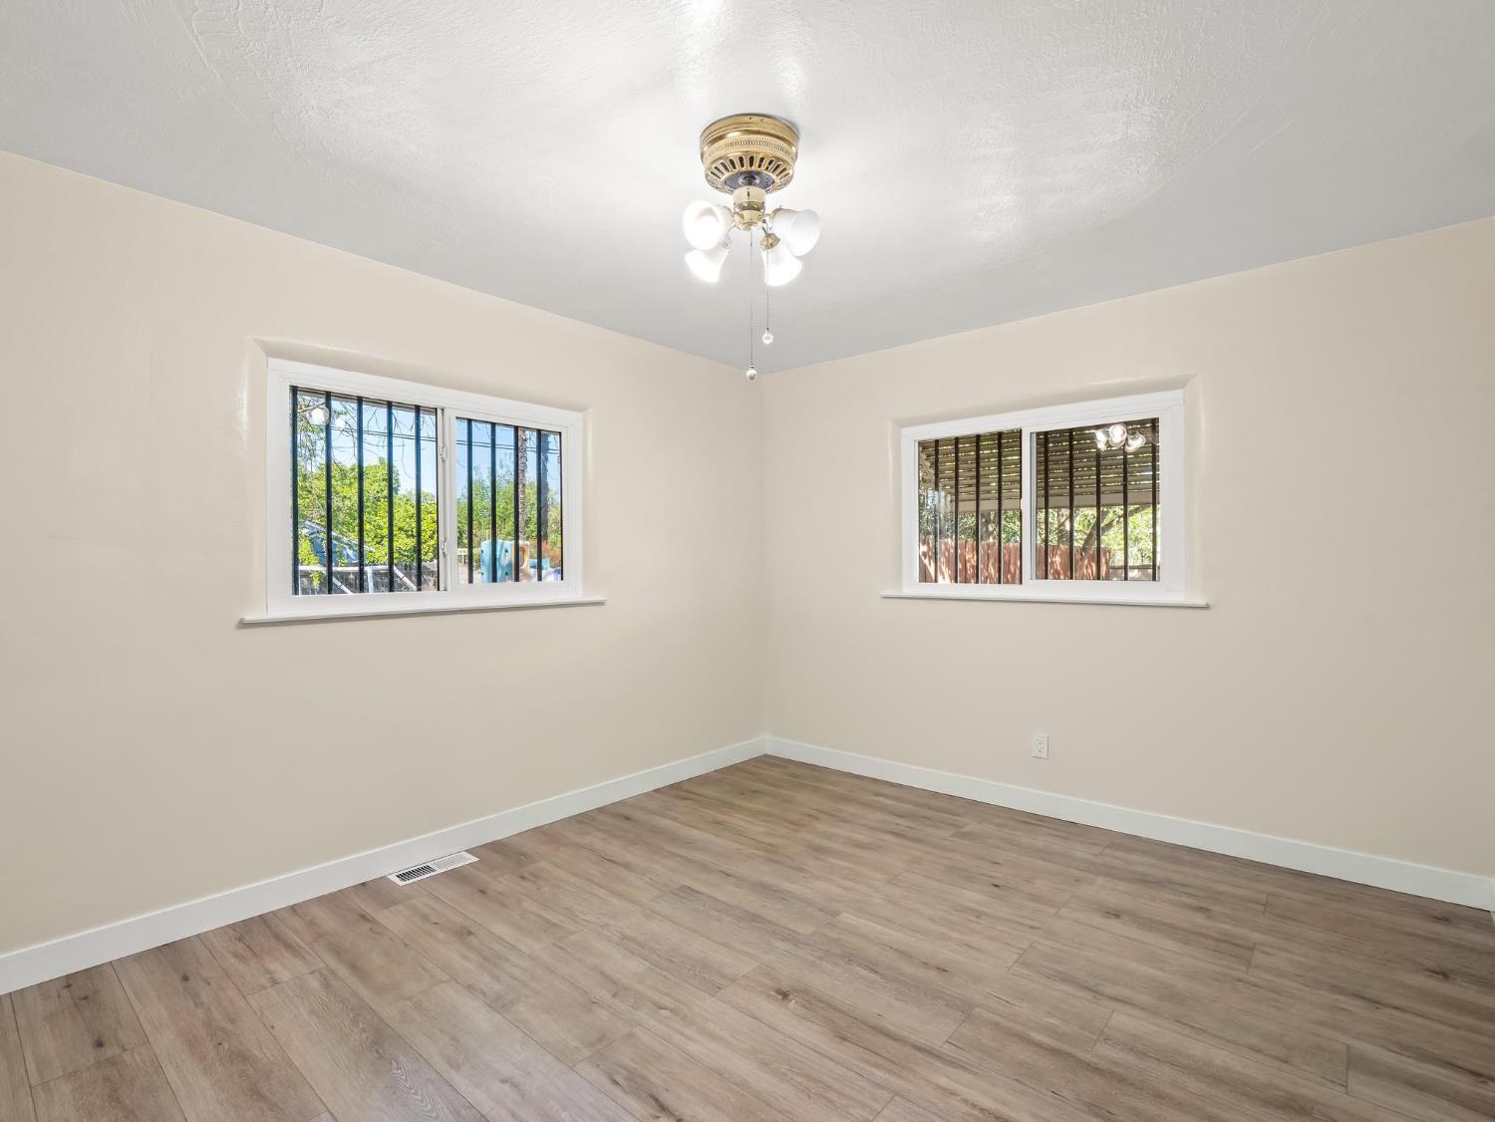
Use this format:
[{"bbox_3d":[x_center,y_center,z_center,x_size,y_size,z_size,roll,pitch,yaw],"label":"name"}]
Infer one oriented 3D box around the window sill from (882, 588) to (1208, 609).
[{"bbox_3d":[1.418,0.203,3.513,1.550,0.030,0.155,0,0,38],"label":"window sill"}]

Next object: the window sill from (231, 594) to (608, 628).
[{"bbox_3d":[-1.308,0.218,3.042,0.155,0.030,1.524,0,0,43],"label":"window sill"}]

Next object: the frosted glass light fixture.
[{"bbox_3d":[0.006,-0.869,2.016,0.400,0.685,0.400,0,0,-8],"label":"frosted glass light fixture"}]

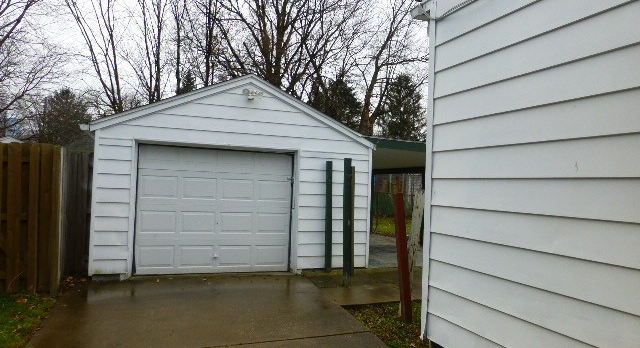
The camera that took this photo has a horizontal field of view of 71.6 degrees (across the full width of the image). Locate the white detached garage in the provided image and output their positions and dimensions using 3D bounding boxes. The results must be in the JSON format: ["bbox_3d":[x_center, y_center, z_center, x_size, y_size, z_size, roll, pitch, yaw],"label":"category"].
[{"bbox_3d":[-2.148,0.109,9.990,4.650,3.248,6.100,3,-3,-18],"label":"white detached garage"}]

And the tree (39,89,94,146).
[{"bbox_3d":[-13.809,-1.261,23.833,3.700,6.631,3.700,2,-3,0],"label":"tree"}]

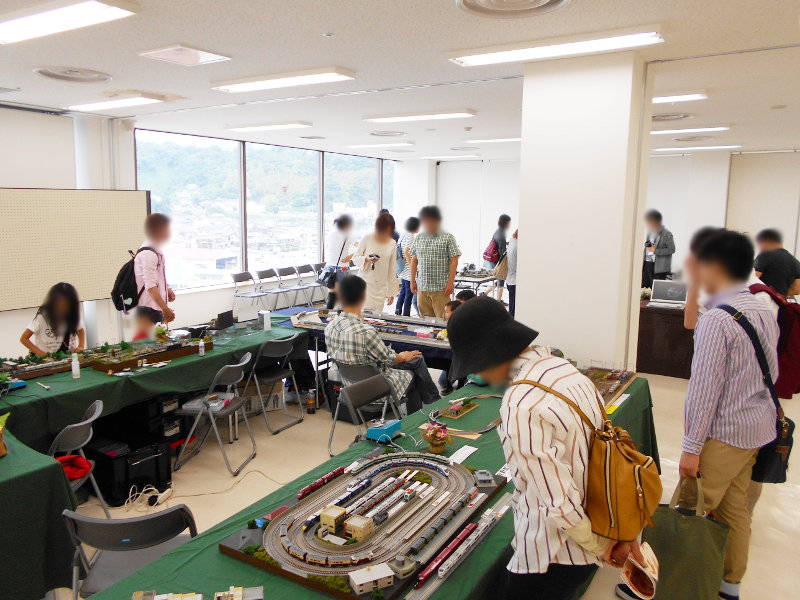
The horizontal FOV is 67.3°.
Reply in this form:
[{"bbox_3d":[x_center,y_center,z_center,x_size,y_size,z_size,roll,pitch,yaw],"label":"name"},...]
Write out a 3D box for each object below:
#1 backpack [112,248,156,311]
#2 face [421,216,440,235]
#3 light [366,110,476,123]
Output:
[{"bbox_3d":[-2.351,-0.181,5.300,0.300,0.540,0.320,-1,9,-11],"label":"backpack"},{"bbox_3d":[0.302,-0.743,5.950,0.165,0.190,0.150,1,9,5],"label":"face"},{"bbox_3d":[0.202,-2.000,6.511,1.255,0.060,0.230,6,11,31],"label":"light"}]

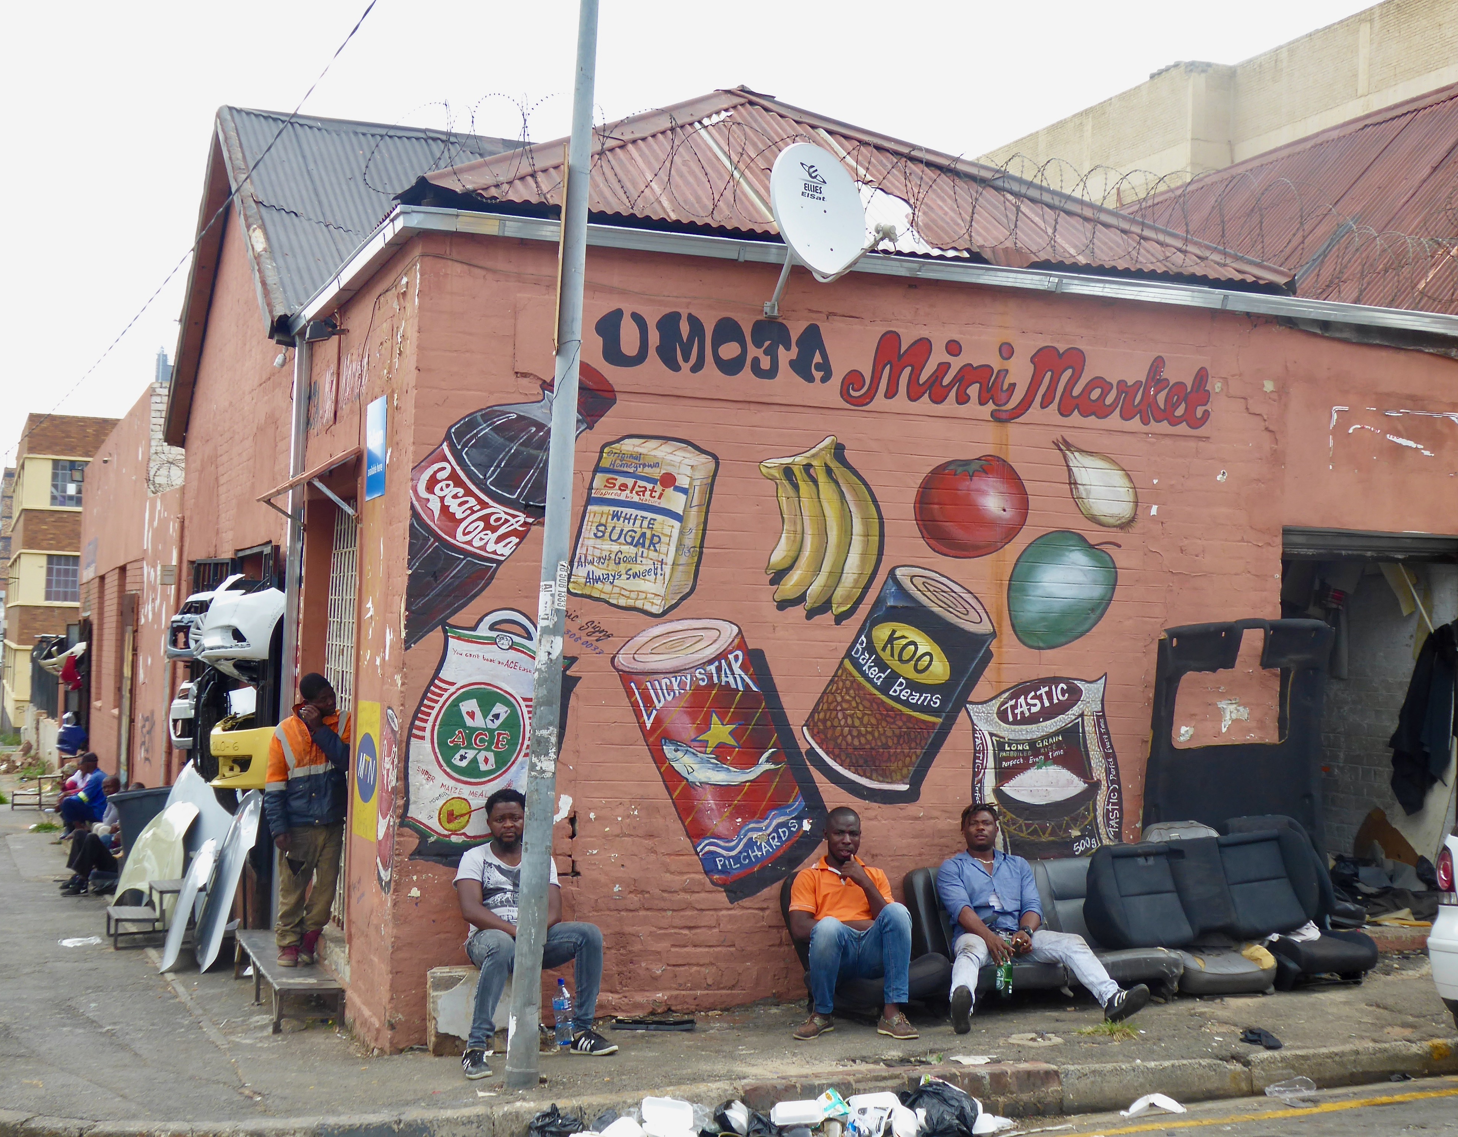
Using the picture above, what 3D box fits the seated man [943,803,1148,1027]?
[{"bbox_3d":[1.416,1.627,9.695,0.855,0.968,1.009,2,-3,-4],"label":"seated man"}]

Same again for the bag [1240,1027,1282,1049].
[{"bbox_3d":[2.251,1.987,8.744,0.185,0.077,0.154,2,-3,-5],"label":"bag"}]

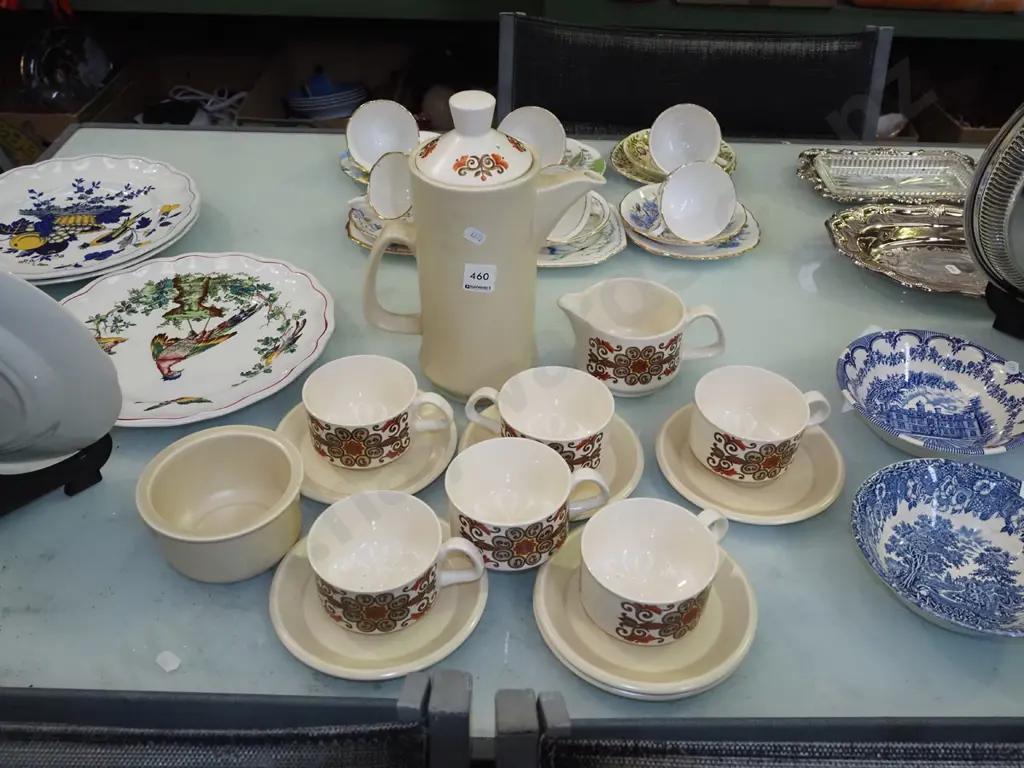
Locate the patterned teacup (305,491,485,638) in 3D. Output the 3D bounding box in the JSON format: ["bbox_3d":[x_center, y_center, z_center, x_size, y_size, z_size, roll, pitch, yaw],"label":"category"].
[{"bbox_3d":[-0.076,0.127,0.652,0.121,0.061,0.090,-1,39,-2],"label":"patterned teacup"}]

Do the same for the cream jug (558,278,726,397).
[{"bbox_3d":[0.117,-0.040,0.856,0.155,0.072,0.094,2,40,2],"label":"cream jug"}]

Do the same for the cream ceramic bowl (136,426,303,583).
[{"bbox_3d":[-0.203,0.090,0.679,0.112,0.060,0.112,0,39,0],"label":"cream ceramic bowl"}]

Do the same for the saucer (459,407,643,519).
[{"bbox_3d":[0.033,0.060,0.774,0.151,0.018,0.151,1,40,-1],"label":"saucer"}]

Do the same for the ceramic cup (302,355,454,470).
[{"bbox_3d":[-0.105,0.028,0.767,0.118,0.062,0.089,0,40,-2],"label":"ceramic cup"}]

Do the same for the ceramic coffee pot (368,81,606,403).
[{"bbox_3d":[-0.029,-0.113,0.798,0.209,0.261,0.109,6,39,7],"label":"ceramic coffee pot"}]

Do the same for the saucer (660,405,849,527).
[{"bbox_3d":[0.186,0.064,0.747,0.145,0.021,0.145,0,39,0],"label":"saucer"}]

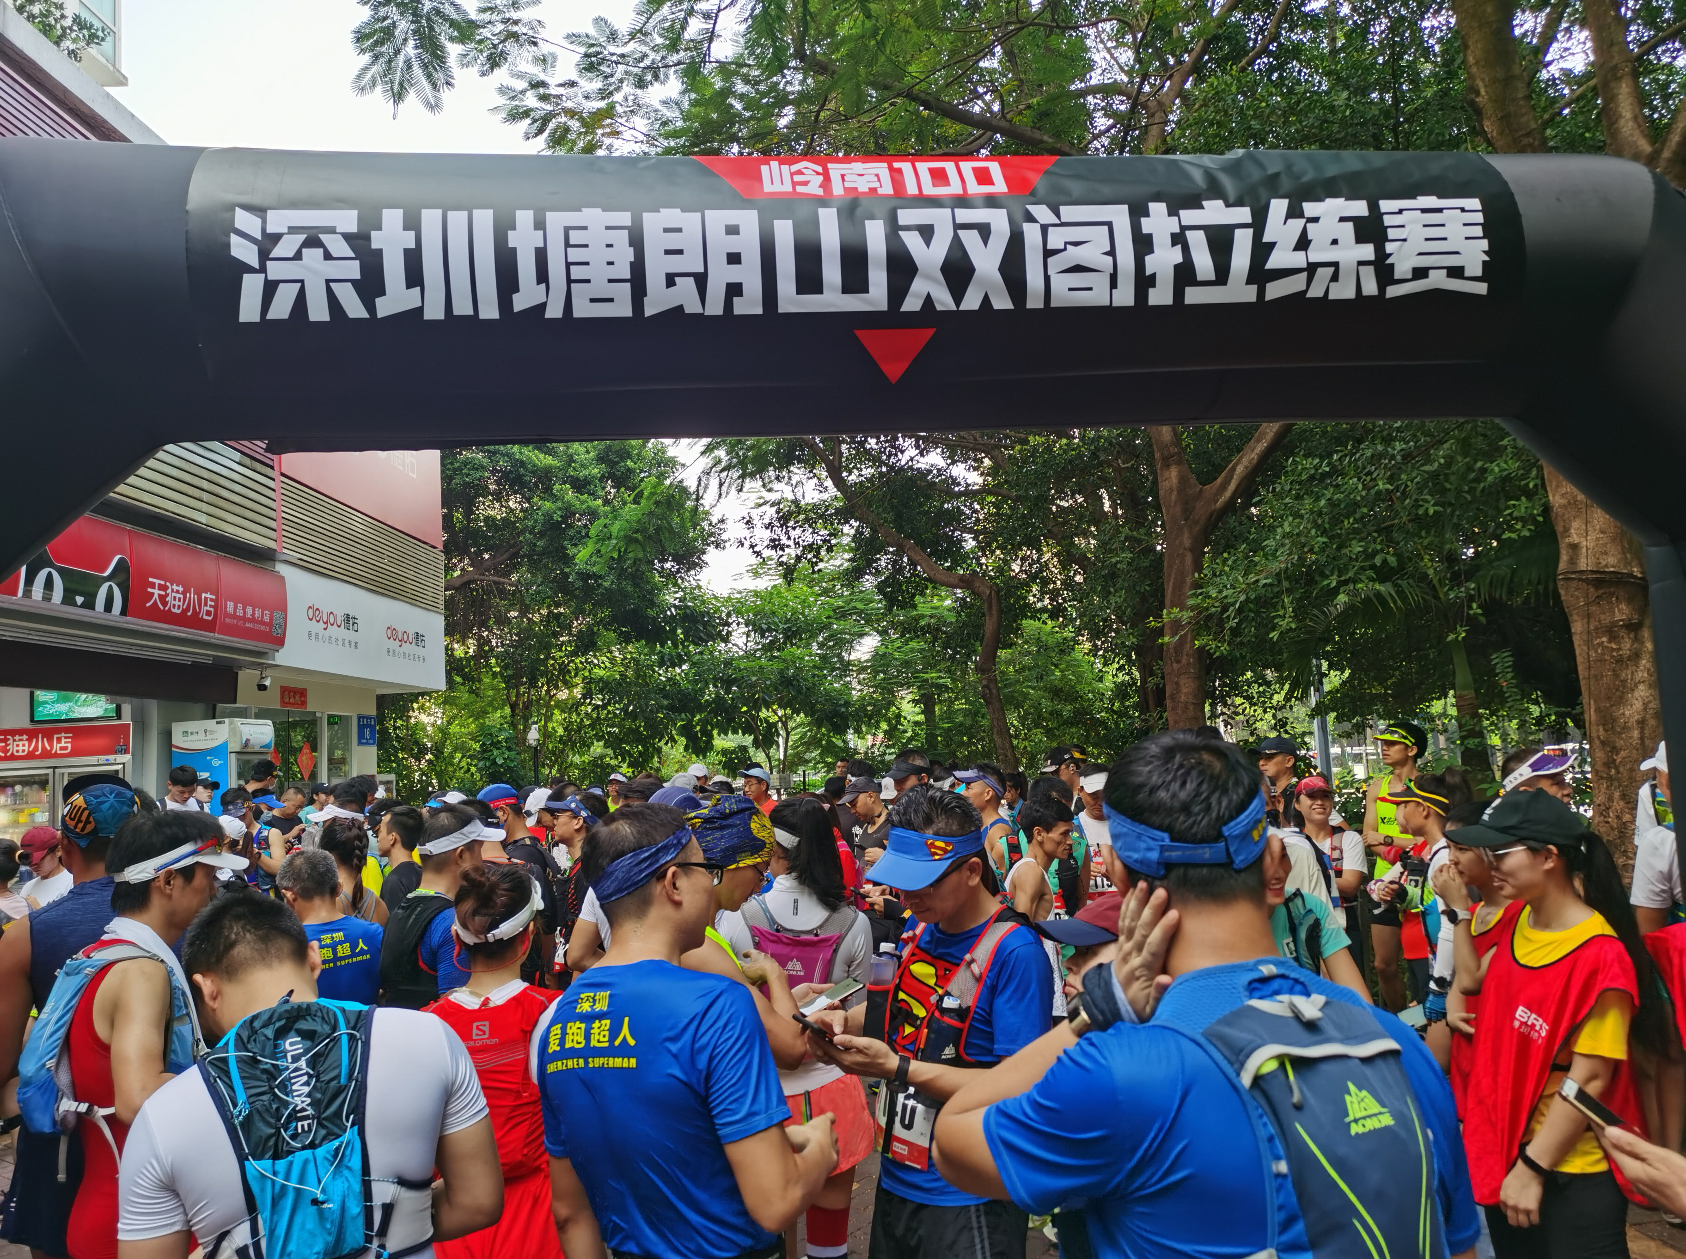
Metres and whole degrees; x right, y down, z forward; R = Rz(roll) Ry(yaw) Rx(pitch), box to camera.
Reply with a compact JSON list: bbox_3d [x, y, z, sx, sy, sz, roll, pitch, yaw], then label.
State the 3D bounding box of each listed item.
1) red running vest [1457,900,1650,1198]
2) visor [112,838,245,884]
[{"bbox_3d":[1.440,0.849,2.660,0.275,0.600,0.420,0,-7,-16],"label":"red running vest"},{"bbox_3d":[-1.319,0.461,2.620,0.265,0.090,0.175,-1,-6,-40],"label":"visor"}]

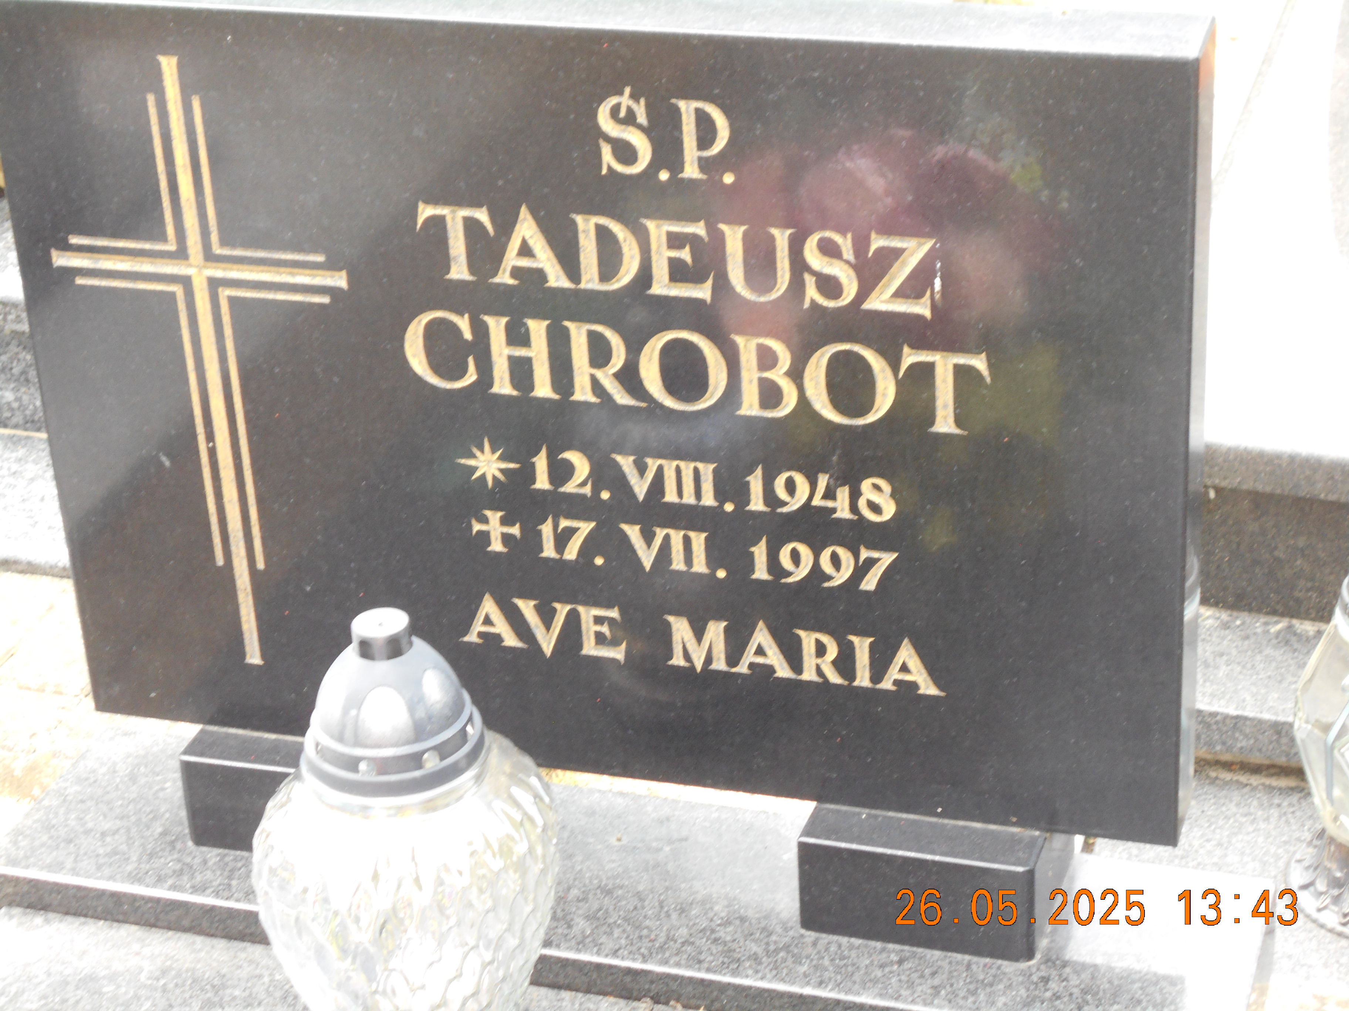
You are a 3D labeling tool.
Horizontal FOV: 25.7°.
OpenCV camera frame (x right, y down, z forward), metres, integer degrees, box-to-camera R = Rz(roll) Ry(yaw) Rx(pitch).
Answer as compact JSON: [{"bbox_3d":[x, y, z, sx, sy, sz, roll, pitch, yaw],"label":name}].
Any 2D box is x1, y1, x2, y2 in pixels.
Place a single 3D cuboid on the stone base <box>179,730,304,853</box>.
[{"bbox_3d":[-0.220,0.165,1.867,0.138,0.066,0.115,6,29,17],"label":"stone base"}]

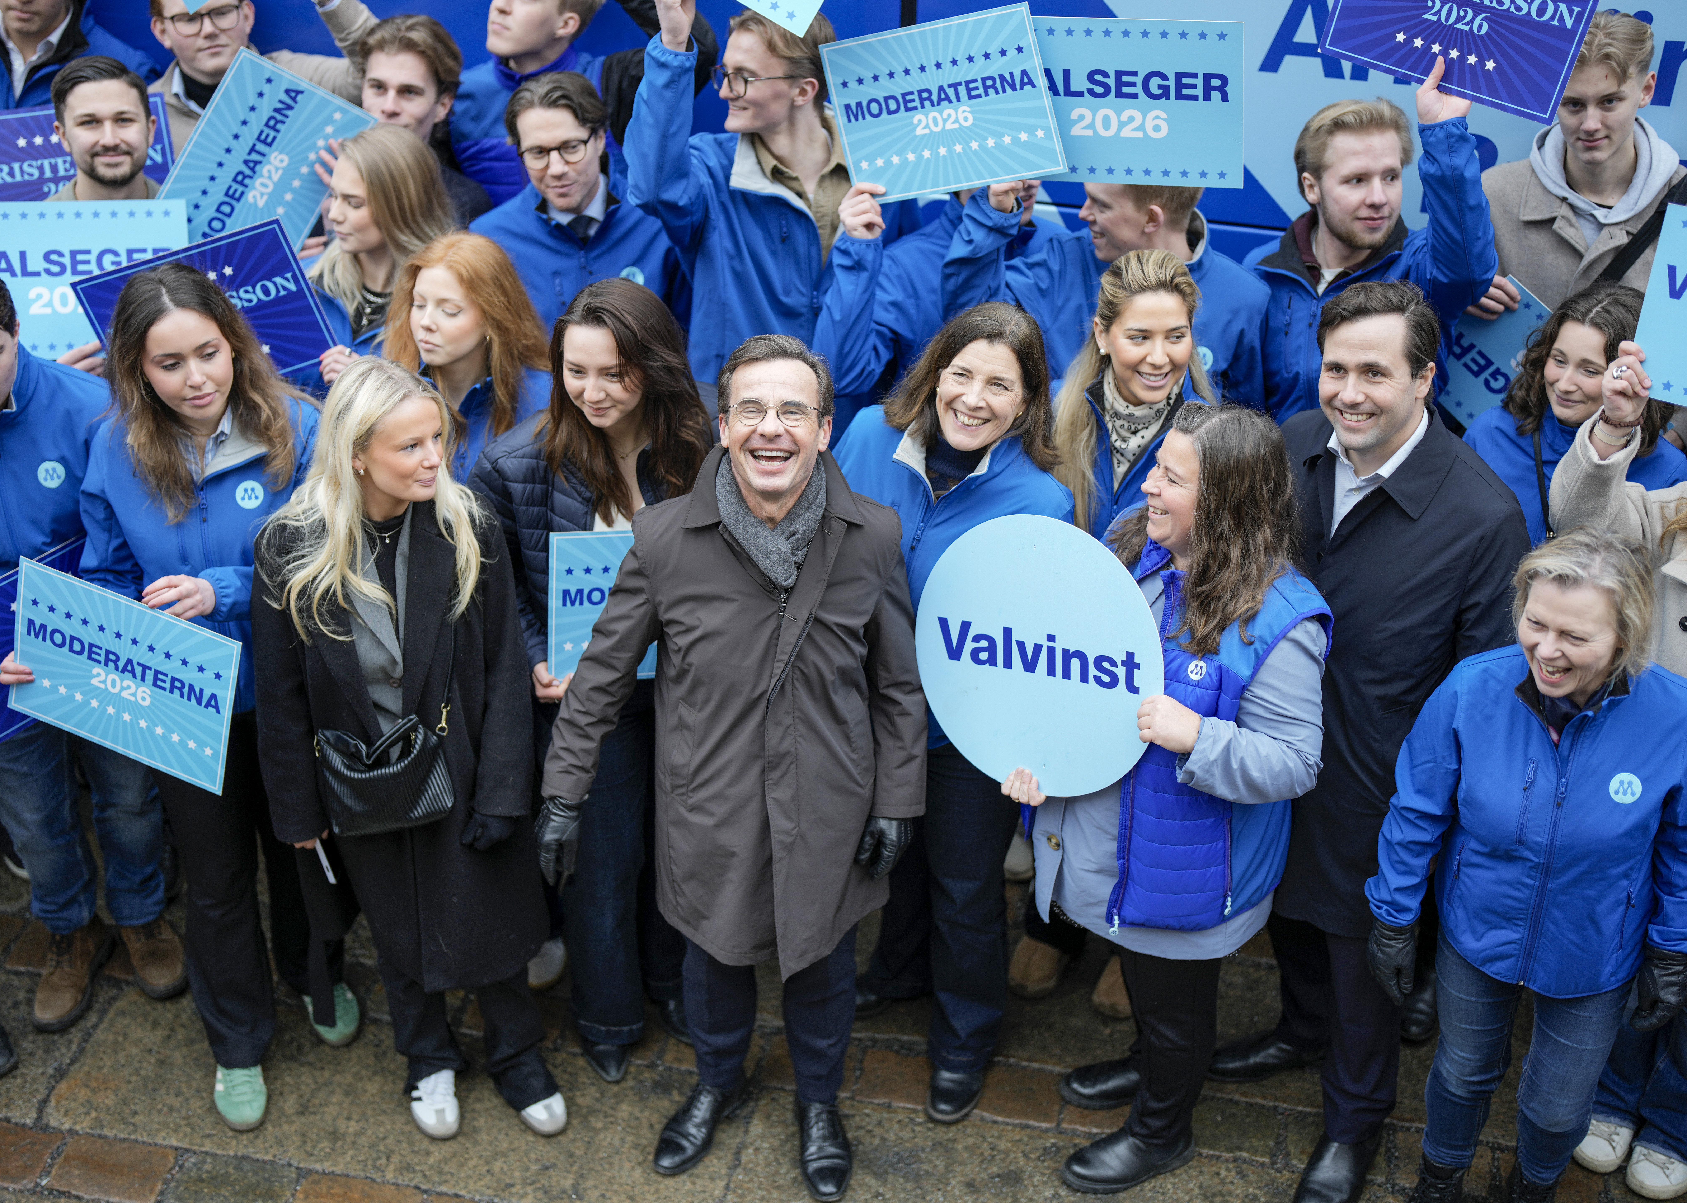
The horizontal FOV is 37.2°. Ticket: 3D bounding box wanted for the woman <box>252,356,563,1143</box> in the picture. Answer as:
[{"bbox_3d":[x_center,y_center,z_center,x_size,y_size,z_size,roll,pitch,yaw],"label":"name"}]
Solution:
[{"bbox_3d":[-0.763,0.308,4.608,0.550,1.700,0.400,-6,33,-10],"label":"woman"}]

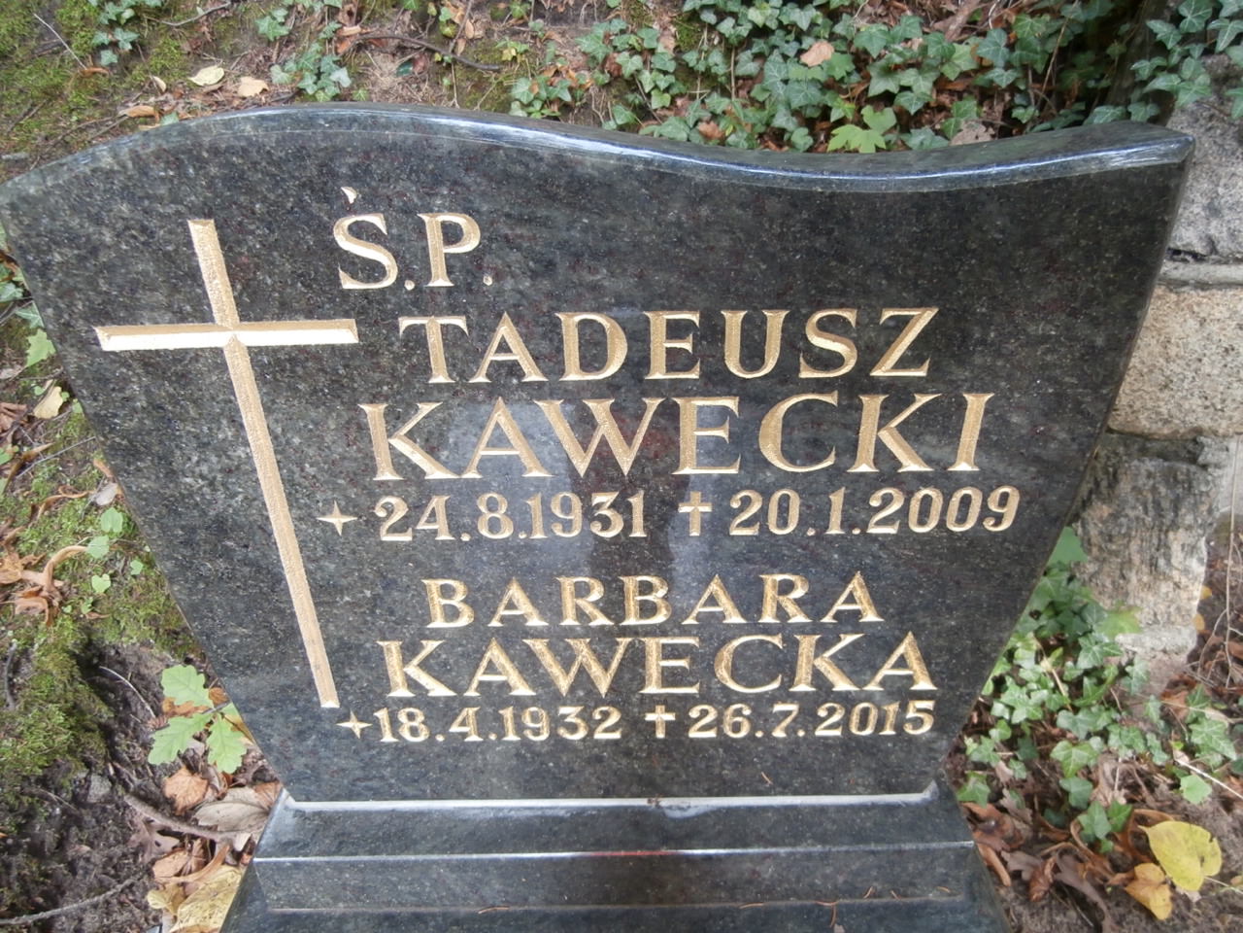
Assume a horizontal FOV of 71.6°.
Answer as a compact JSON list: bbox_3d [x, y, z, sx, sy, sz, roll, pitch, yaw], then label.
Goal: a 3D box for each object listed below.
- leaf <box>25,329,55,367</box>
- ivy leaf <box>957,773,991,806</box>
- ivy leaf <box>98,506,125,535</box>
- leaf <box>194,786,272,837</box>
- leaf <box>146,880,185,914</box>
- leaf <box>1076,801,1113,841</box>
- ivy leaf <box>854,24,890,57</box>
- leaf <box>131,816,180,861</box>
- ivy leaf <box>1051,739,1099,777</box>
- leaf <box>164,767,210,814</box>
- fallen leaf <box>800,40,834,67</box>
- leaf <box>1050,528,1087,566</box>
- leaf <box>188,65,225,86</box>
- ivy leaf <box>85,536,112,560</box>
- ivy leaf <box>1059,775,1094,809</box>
[{"bbox_3d":[-0.769,-0.155,1.139,0.041,0.012,0.070,10,57,-16],"label":"leaf"},{"bbox_3d":[0.396,0.365,0.970,0.041,0.012,0.037,-10,63,-5],"label":"ivy leaf"},{"bbox_3d":[-0.662,0.070,1.120,0.029,0.005,0.035,-10,70,-2],"label":"ivy leaf"},{"bbox_3d":[-0.466,0.415,1.040,0.099,0.015,0.053,-2,47,1],"label":"leaf"},{"bbox_3d":[-0.485,0.462,0.918,0.037,0.012,0.036,-14,44,-13],"label":"leaf"},{"bbox_3d":[0.514,0.386,0.940,0.034,0.012,0.037,-4,63,-2],"label":"leaf"},{"bbox_3d":[0.326,-0.550,1.120,0.045,0.043,0.012,-3,-7,-1],"label":"ivy leaf"},{"bbox_3d":[-0.551,0.443,1.022,0.060,0.013,0.053,-3,43,-17],"label":"leaf"},{"bbox_3d":[0.563,0.364,1.070,0.058,0.012,0.046,8,50,23],"label":"ivy leaf"},{"bbox_3d":[-0.529,0.395,1.050,0.053,0.008,0.056,-5,49,-2],"label":"leaf"},{"bbox_3d":[0.279,-0.583,1.220,0.051,0.012,0.038,-32,66,-7],"label":"fallen leaf"},{"bbox_3d":[0.576,0.104,1.120,0.057,0.009,0.055,14,70,6],"label":"leaf"},{"bbox_3d":[-0.615,-0.581,1.280,0.054,0.008,0.039,-20,70,-6],"label":"leaf"},{"bbox_3d":[-0.674,0.104,1.110,0.032,0.005,0.031,-1,69,1],"label":"ivy leaf"},{"bbox_3d":[0.514,0.365,0.970,0.036,0.012,0.034,-1,63,0],"label":"ivy leaf"}]

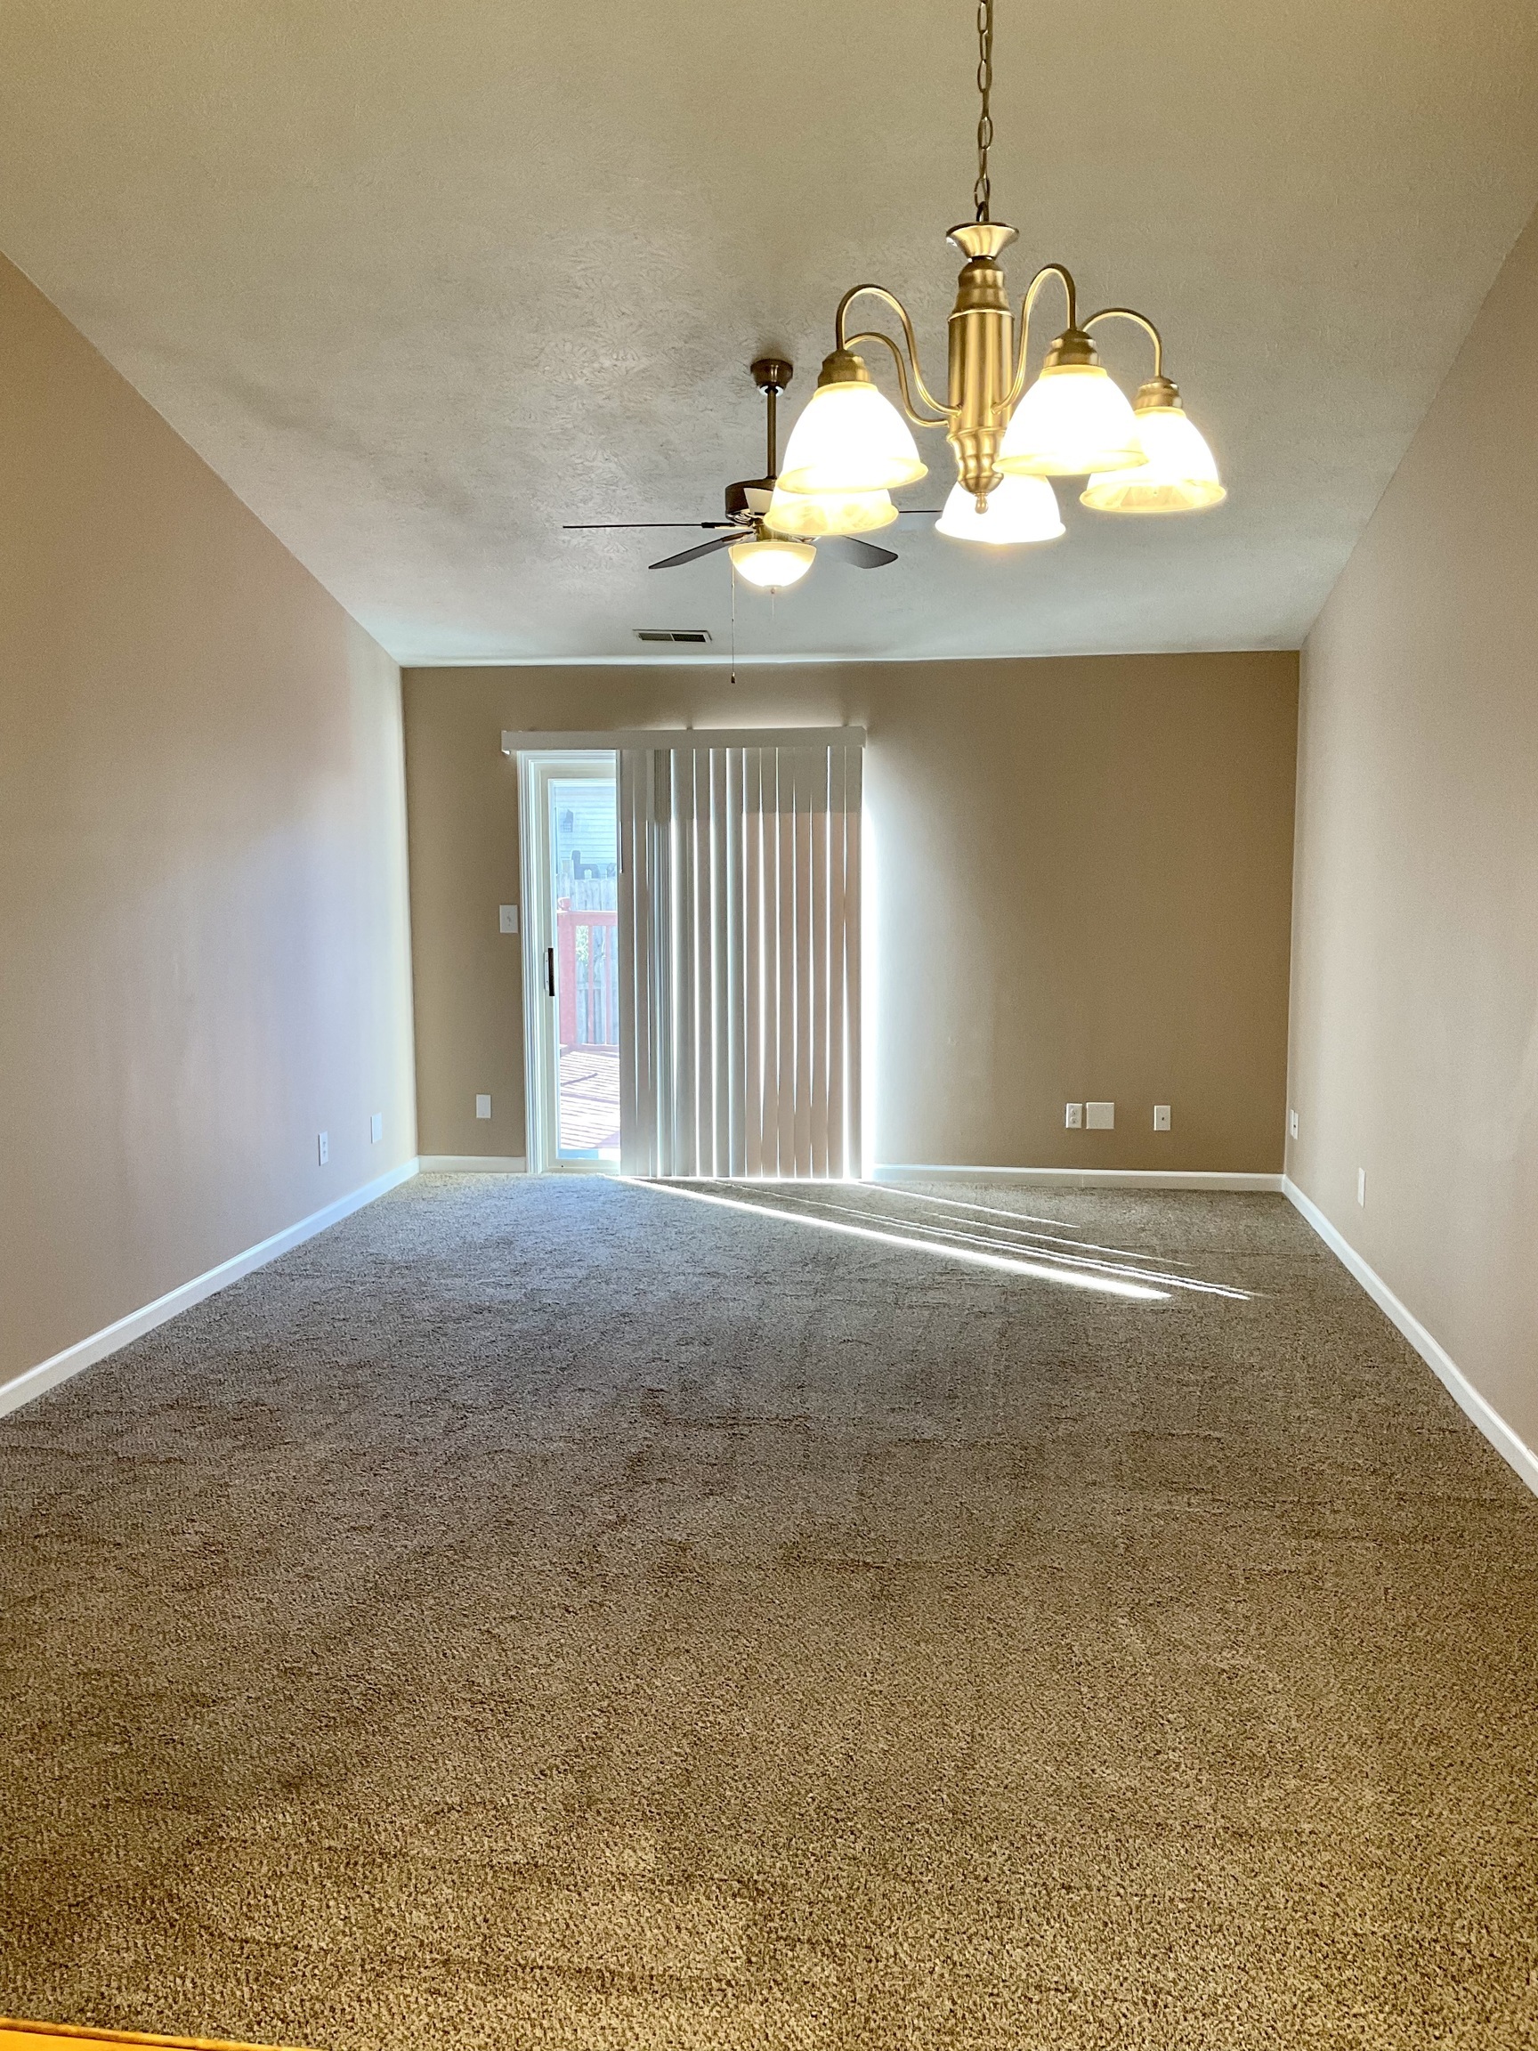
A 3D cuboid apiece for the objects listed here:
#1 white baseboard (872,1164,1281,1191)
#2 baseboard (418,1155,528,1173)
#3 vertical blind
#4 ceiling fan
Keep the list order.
[{"bbox_3d":[1.430,0.717,8.031,1.903,0.082,0.015,1,6,7],"label":"white baseboard"},{"bbox_3d":[-1.450,0.682,8.387,0.548,0.082,0.015,1,6,7],"label":"baseboard"},{"bbox_3d":[-0.132,-0.302,8.046,1.151,2.045,0.090,1,6,7],"label":"vertical blind"},{"bbox_3d":[0.005,-1.694,5.268,1.300,0.700,1.260,1,6,7],"label":"ceiling fan"}]

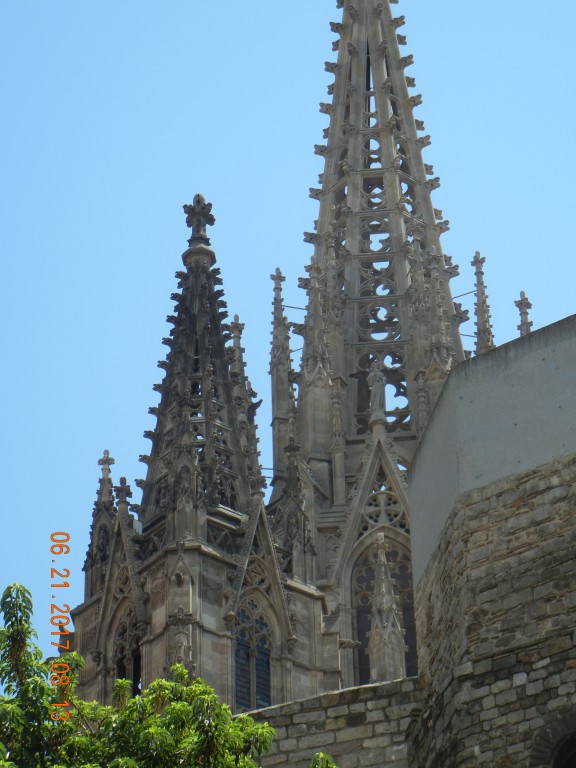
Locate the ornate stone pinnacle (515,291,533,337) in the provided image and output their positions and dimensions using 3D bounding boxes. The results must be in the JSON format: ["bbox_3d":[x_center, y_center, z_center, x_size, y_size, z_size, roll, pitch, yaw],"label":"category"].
[{"bbox_3d":[7.449,-2.230,81.408,0.500,1.800,0.500,-18,-39,22],"label":"ornate stone pinnacle"}]

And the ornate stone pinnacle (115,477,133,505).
[{"bbox_3d":[-3.918,2.537,61.297,0.380,0.780,0.380,25,-43,-31],"label":"ornate stone pinnacle"}]

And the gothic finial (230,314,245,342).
[{"bbox_3d":[-1.604,-1.763,81.742,0.420,1.100,0.420,9,-37,-14],"label":"gothic finial"}]

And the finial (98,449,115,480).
[{"bbox_3d":[-4.502,1.997,63.840,0.400,0.920,0.400,-4,-36,4],"label":"finial"}]

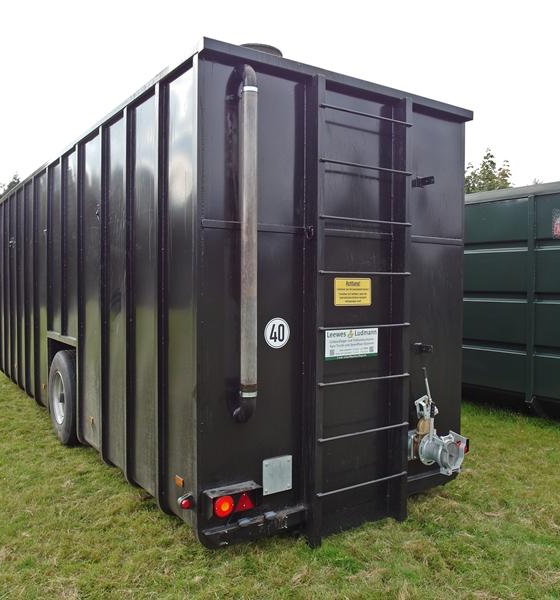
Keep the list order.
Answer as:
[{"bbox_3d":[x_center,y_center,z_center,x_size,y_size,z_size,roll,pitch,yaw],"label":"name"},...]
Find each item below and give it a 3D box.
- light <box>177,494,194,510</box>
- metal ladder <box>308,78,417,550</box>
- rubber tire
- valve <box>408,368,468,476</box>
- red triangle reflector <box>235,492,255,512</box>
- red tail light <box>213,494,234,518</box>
[{"bbox_3d":[-0.571,1.236,3.383,0.090,0.078,0.080,-1,2,-34],"label":"light"},{"bbox_3d":[0.587,0.094,3.998,0.894,3.138,0.160,-1,2,-34],"label":"metal ladder"},{"bbox_3d":[-2.364,1.094,6.424,0.380,1.055,1.050,-1,2,-34],"label":"rubber tire"},{"bbox_3d":[1.244,0.936,4.339,0.280,0.780,0.395,-1,2,-34],"label":"valve"},{"bbox_3d":[-0.213,1.230,3.407,0.140,0.118,0.020,-1,2,-34],"label":"red triangle reflector"},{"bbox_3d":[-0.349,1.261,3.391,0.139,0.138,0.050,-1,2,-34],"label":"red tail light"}]

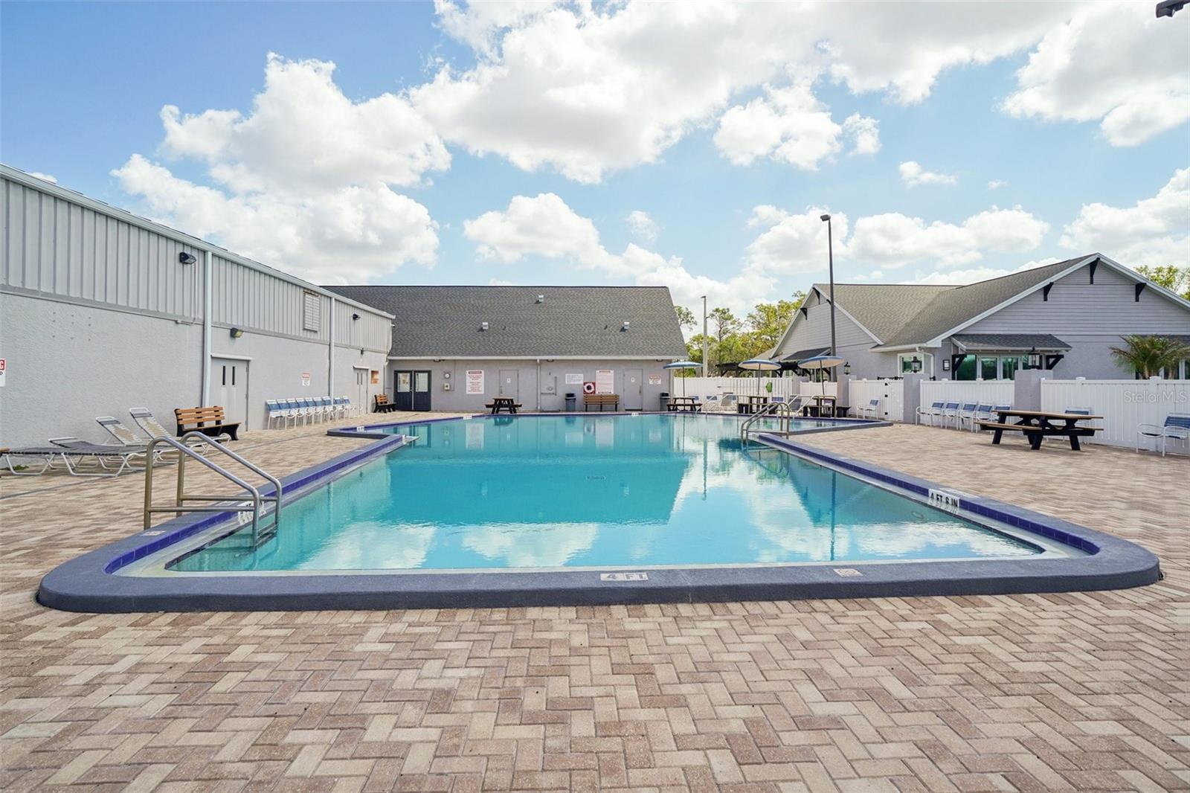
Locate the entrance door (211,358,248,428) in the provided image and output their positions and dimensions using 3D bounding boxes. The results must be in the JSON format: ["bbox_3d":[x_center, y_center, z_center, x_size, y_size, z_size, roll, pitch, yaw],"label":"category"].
[{"bbox_3d":[-10.070,0.011,16.424,0.100,2.060,1.880,0,1,-3],"label":"entrance door"}]

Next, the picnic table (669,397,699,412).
[{"bbox_3d":[4.555,0.414,30.200,1.800,0.760,1.800,0,1,0],"label":"picnic table"}]

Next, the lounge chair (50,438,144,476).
[{"bbox_3d":[-7.900,0.973,9.474,1.900,0.450,0.680,0,1,-1],"label":"lounge chair"}]

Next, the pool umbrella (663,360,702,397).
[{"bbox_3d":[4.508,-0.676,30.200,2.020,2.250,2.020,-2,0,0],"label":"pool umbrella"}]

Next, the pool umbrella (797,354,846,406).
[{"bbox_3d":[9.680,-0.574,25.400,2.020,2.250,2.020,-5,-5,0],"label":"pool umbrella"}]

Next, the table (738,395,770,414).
[{"bbox_3d":[7.818,0.456,28.500,1.850,0.760,1.850,0,1,0],"label":"table"}]

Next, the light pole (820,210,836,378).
[{"bbox_3d":[11.290,-3.958,28.700,0.580,9.580,0.350,-2,1,-22],"label":"light pole"}]

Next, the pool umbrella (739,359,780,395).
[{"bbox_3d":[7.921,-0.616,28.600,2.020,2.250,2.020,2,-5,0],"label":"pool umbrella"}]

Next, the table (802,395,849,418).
[{"bbox_3d":[9.720,0.475,25.166,1.880,0.750,1.880,-1,2,-42],"label":"table"}]

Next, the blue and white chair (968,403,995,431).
[{"bbox_3d":[10.980,0.597,17.077,0.680,0.860,0.600,0,1,-3],"label":"blue and white chair"}]

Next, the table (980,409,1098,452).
[{"bbox_3d":[9.740,0.743,12.930,1.690,0.770,2.300,0,1,-2],"label":"table"}]

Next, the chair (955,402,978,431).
[{"bbox_3d":[10.950,0.581,17.797,0.680,0.860,0.600,0,1,-3],"label":"chair"}]

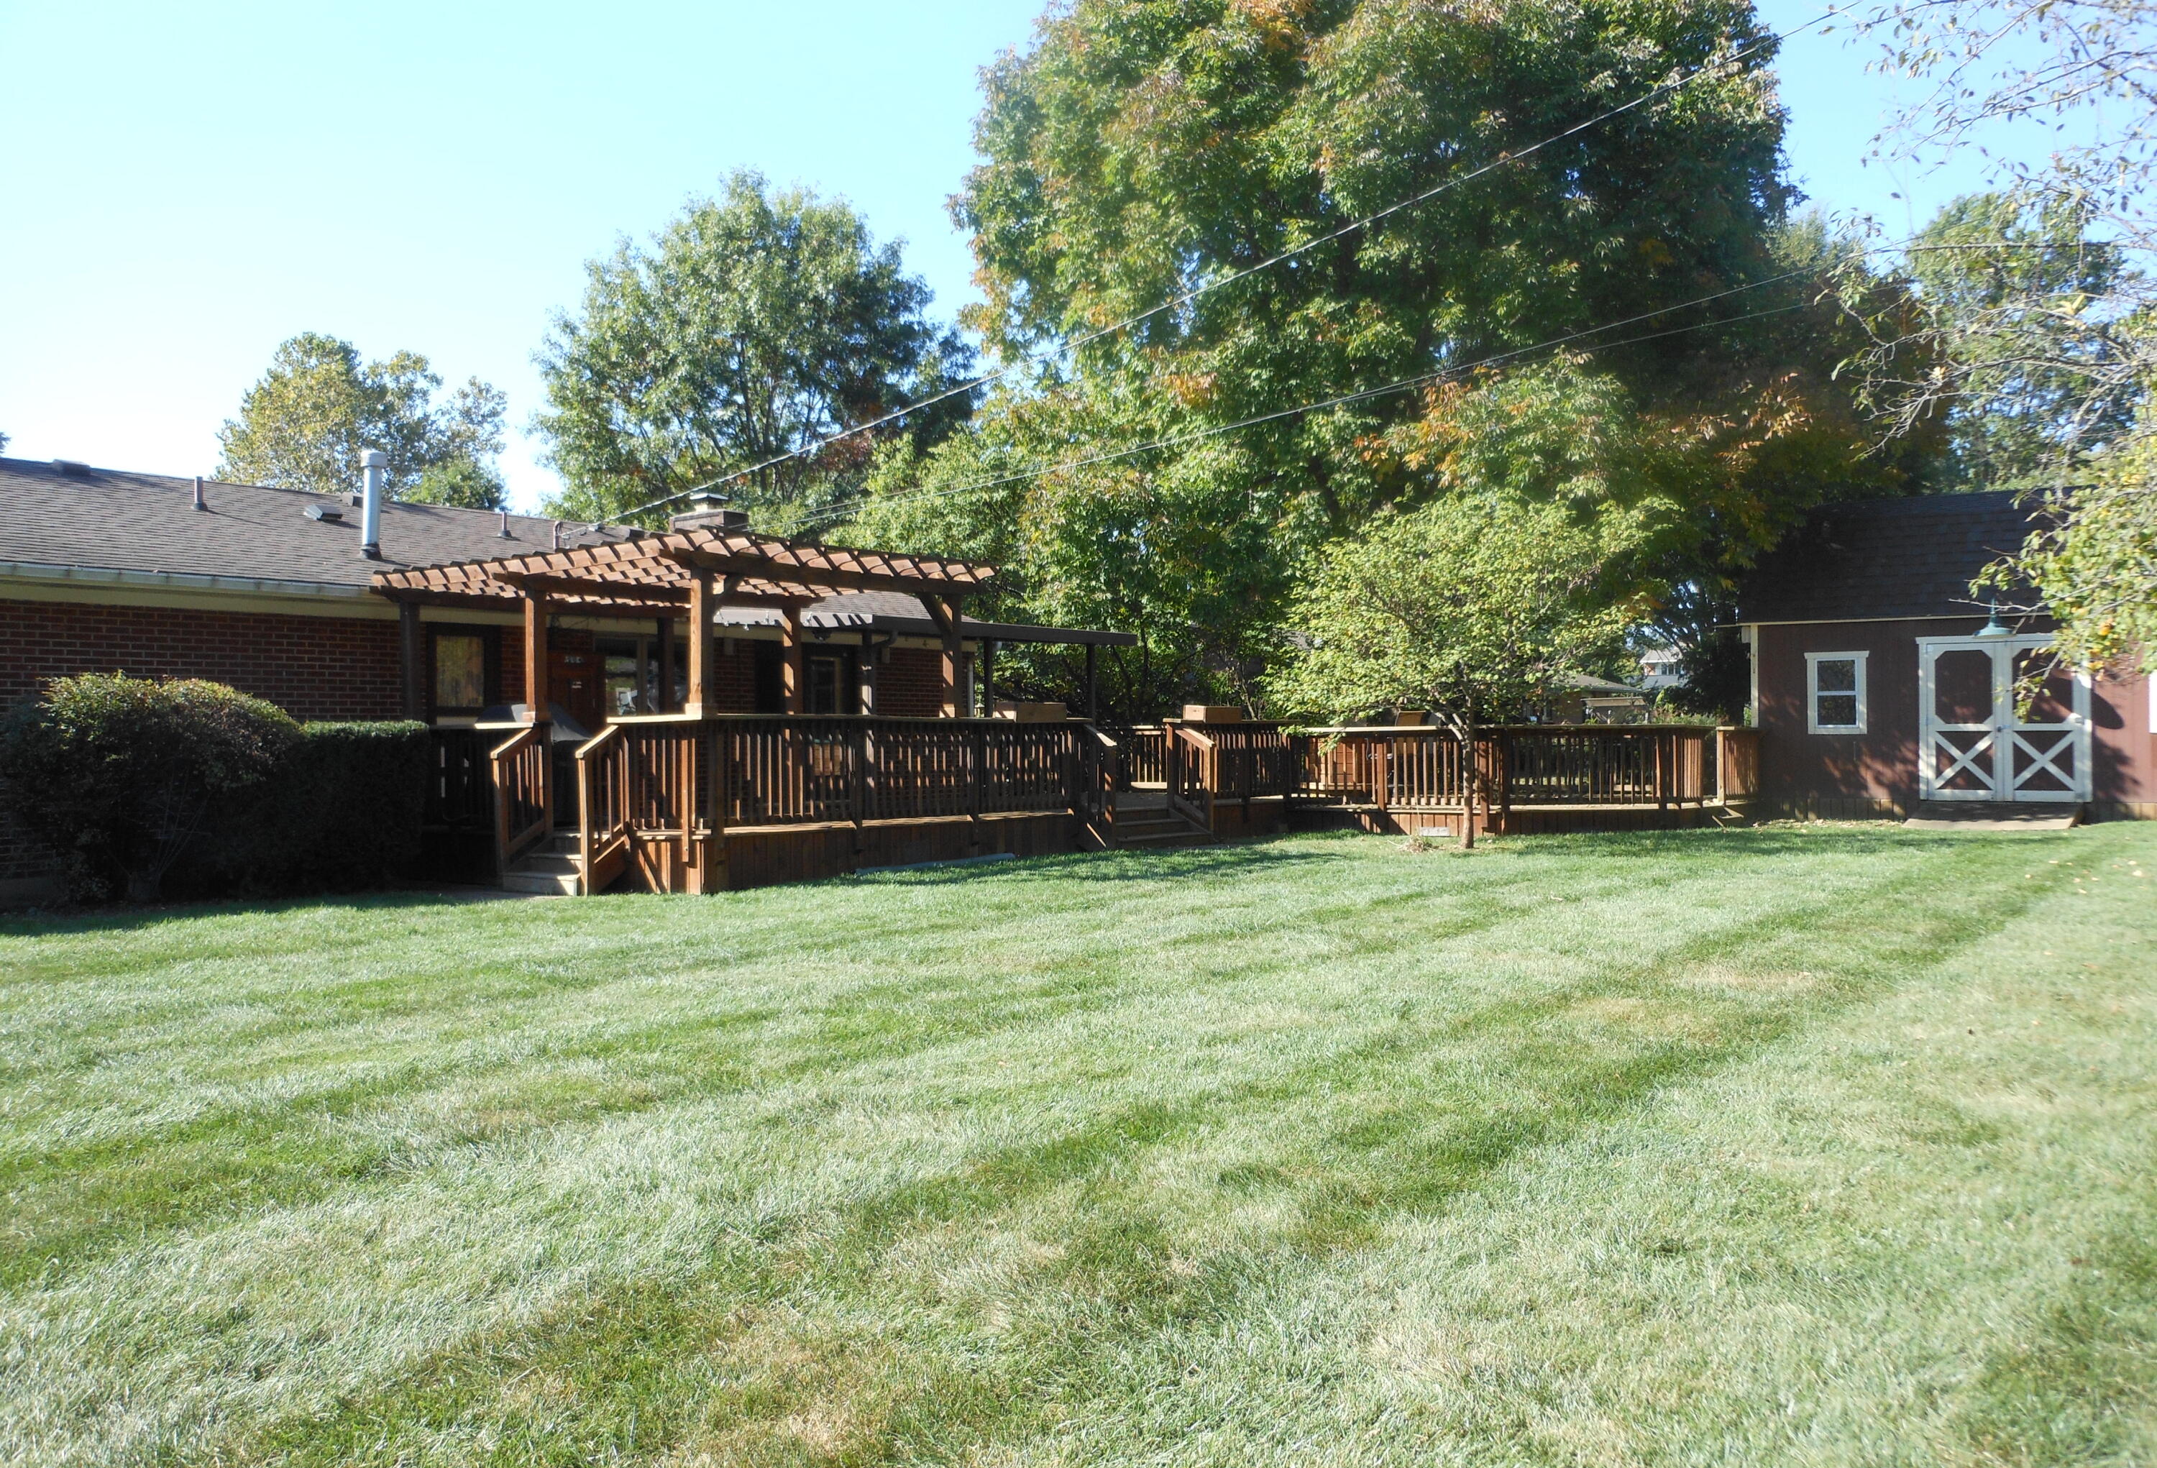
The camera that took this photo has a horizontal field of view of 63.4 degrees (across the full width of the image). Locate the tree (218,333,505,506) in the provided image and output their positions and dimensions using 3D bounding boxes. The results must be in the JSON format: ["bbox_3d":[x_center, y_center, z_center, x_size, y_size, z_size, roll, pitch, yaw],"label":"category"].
[{"bbox_3d":[-24.200,-5.900,59.000,10.200,15.200,10.000,-1,0,0],"label":"tree"}]

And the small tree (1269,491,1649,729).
[{"bbox_3d":[4.330,-0.780,19.800,4.300,3.950,4.200,-1,0,0],"label":"small tree"}]

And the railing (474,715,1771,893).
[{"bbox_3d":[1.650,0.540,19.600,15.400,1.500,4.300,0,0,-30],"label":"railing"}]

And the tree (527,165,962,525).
[{"bbox_3d":[-7.100,-5.500,38.500,10.000,13.900,9.800,-1,0,0],"label":"tree"}]

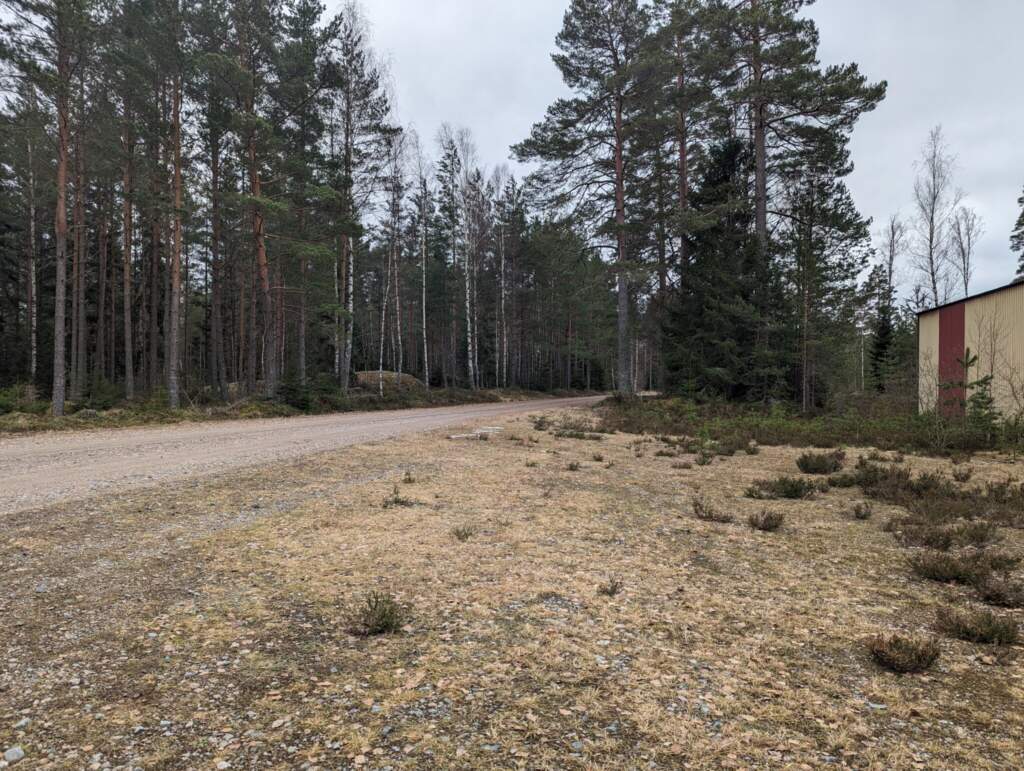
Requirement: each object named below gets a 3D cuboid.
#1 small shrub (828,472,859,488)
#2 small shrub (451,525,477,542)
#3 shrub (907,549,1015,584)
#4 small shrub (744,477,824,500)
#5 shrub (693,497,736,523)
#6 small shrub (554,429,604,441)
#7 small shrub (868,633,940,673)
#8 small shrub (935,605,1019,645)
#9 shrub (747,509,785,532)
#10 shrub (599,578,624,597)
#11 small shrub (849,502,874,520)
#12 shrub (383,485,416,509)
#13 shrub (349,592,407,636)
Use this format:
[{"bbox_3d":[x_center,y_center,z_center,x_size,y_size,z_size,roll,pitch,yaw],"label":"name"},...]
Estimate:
[{"bbox_3d":[4.766,1.347,10.222,0.418,0.205,0.299,0,0,0],"label":"small shrub"},{"bbox_3d":[-0.462,1.393,6.770,0.240,0.147,0.220,0,0,0],"label":"small shrub"},{"bbox_3d":[3.470,1.390,5.520,0.750,0.200,0.520,0,1,10],"label":"shrub"},{"bbox_3d":[3.564,1.318,9.298,0.964,0.272,0.582,0,0,0],"label":"small shrub"},{"bbox_3d":[2.167,1.324,7.647,0.438,0.277,0.289,0,0,0],"label":"shrub"},{"bbox_3d":[1.774,1.265,18.683,1.274,0.286,0.776,0,0,0],"label":"small shrub"},{"bbox_3d":[2.100,1.399,3.804,0.374,0.164,0.317,0,0,0],"label":"small shrub"},{"bbox_3d":[2.738,1.382,4.191,0.480,0.194,0.336,0,0,0],"label":"small shrub"},{"bbox_3d":[2.576,1.354,7.226,0.375,0.221,0.304,0,0,0],"label":"shrub"},{"bbox_3d":[0.706,1.420,5.043,0.179,0.110,0.155,0,0,0],"label":"shrub"},{"bbox_3d":[3.839,1.371,7.810,0.234,0.182,0.215,0,0,0],"label":"small shrub"},{"bbox_3d":[-1.358,1.322,8.580,0.398,0.271,0.304,0,0,0],"label":"shrub"},{"bbox_3d":[-0.817,1.365,4.318,0.342,0.228,0.292,0,0,0],"label":"shrub"}]

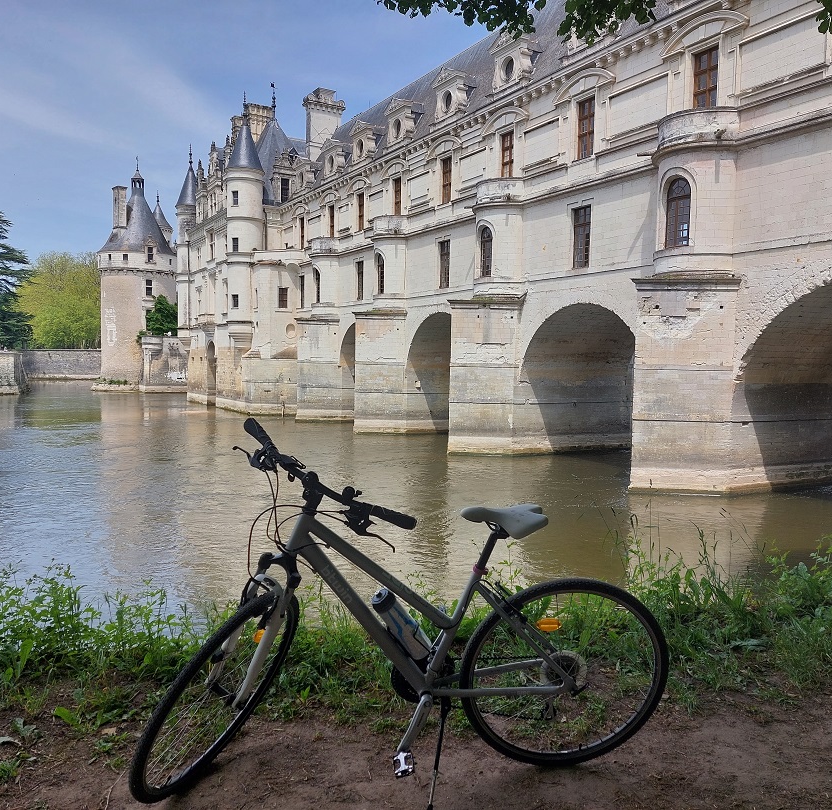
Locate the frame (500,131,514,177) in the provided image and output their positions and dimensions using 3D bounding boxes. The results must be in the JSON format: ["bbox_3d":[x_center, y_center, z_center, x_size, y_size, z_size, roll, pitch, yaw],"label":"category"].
[{"bbox_3d":[4.827,-13.057,39.531,0.160,2.500,1.220,-1,4,-30],"label":"frame"}]

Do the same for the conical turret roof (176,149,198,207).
[{"bbox_3d":[-26.351,-26.643,87.500,3.400,6.900,3.400,-1,4,-30],"label":"conical turret roof"}]

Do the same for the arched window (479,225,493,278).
[{"bbox_3d":[3.655,-7.929,38.935,0.160,2.600,1.150,-1,4,-30],"label":"arched window"}]

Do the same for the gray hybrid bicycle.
[{"bbox_3d":[0.028,0.668,2.290,1.650,1.120,0.620,0,10,-7],"label":"gray hybrid bicycle"}]

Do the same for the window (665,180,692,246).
[{"bbox_3d":[9.876,-7.242,28.172,0.160,2.500,1.200,-1,4,-30],"label":"window"}]

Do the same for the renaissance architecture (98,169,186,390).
[{"bbox_3d":[-38.657,-17.514,104.500,11.500,31.000,11.500,-1,4,-30],"label":"renaissance architecture"}]

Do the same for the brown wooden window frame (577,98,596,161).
[{"bbox_3d":[7.815,-12.711,34.361,0.160,2.620,1.220,-1,4,-30],"label":"brown wooden window frame"}]

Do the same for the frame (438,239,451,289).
[{"bbox_3d":[1.746,-8.458,45.078,0.160,2.760,1.220,-1,4,-30],"label":"frame"}]

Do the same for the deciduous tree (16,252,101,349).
[{"bbox_3d":[-78.335,-23.027,165.000,18.000,21.500,19.000,-1,4,-30],"label":"deciduous tree"}]

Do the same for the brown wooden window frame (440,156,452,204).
[{"bbox_3d":[1.822,-13.411,44.729,0.160,2.620,1.220,-1,4,-30],"label":"brown wooden window frame"}]

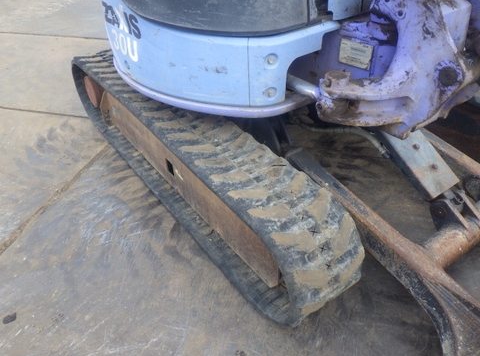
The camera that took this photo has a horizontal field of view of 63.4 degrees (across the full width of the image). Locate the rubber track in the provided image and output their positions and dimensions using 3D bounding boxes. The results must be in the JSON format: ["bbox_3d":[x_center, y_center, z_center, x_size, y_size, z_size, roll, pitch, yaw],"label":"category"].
[{"bbox_3d":[-0.328,-0.149,1.947,0.295,0.509,2.134,-25,43,-27],"label":"rubber track"}]

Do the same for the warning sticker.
[{"bbox_3d":[0.438,-0.469,1.470,0.132,0.092,0.005,29,47,33],"label":"warning sticker"}]

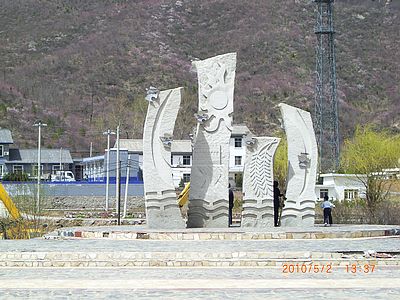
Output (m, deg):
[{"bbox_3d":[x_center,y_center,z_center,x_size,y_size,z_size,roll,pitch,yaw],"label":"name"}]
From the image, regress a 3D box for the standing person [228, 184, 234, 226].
[{"bbox_3d":[1.115,2.133,51.000,0.500,1.660,0.340,0,-1,-18],"label":"standing person"}]

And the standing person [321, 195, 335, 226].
[{"bbox_3d":[4.940,2.356,50.800,0.500,1.170,0.320,0,-1,3],"label":"standing person"}]

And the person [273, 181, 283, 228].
[{"bbox_3d":[2.933,2.066,50.300,0.550,1.730,0.400,0,-1,20],"label":"person"}]

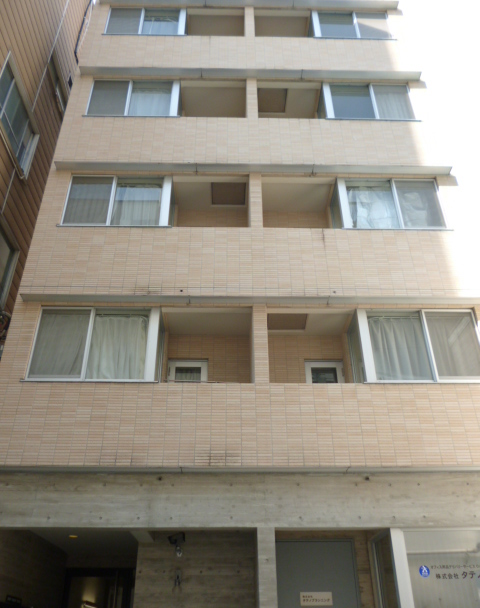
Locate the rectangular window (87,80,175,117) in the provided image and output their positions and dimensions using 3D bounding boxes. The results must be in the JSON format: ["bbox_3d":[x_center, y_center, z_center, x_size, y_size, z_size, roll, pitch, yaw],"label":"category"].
[{"bbox_3d":[-2.134,-4.150,10.505,1.783,1.181,0.120,0,-32,-1],"label":"rectangular window"}]

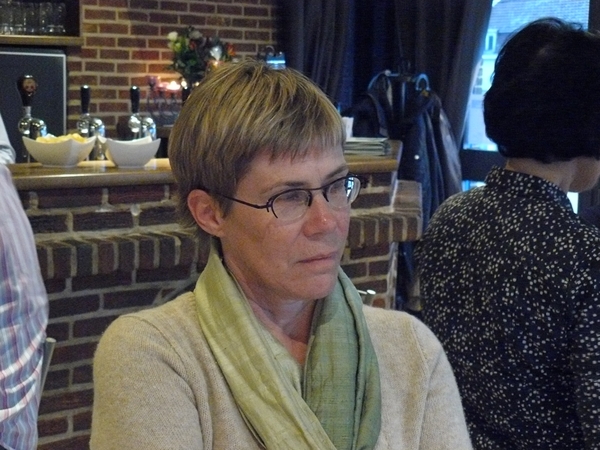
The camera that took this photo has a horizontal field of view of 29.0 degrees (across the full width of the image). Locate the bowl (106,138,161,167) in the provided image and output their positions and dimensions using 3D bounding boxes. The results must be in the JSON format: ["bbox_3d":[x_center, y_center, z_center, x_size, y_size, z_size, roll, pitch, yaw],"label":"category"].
[{"bbox_3d":[-0.518,-0.222,3.550,0.162,0.088,0.162,-1,7,-18],"label":"bowl"}]

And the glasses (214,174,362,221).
[{"bbox_3d":[-0.023,-0.036,1.271,0.135,0.044,0.145,-15,20,-35],"label":"glasses"}]

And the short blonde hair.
[{"bbox_3d":[-0.045,-0.084,1.287,0.176,0.188,0.205,-15,20,-35],"label":"short blonde hair"}]

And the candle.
[{"bbox_3d":[-0.675,-0.739,6.200,0.070,0.066,0.070,1,7,0],"label":"candle"}]

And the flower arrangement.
[{"bbox_3d":[-0.527,-0.871,6.150,0.350,0.360,0.320,-4,9,-37],"label":"flower arrangement"}]

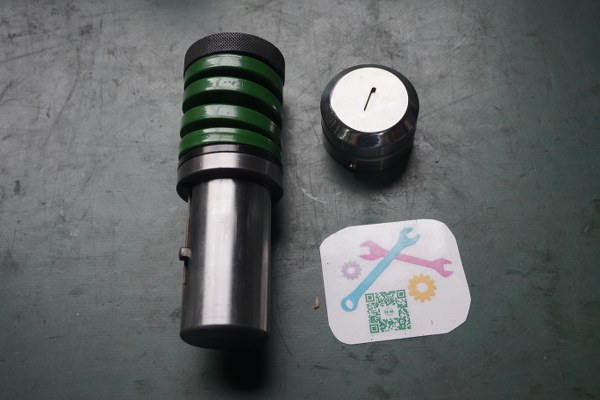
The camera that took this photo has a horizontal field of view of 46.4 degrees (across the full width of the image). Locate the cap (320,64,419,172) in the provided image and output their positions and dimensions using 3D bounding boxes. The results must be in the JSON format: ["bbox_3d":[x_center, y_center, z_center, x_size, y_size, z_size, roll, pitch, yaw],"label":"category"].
[{"bbox_3d":[0.037,-0.044,0.372,0.051,0.034,0.051,-2,64,4],"label":"cap"}]

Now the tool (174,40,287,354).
[{"bbox_3d":[-0.034,-0.006,0.348,0.054,0.054,0.151,-2,64,3],"label":"tool"}]

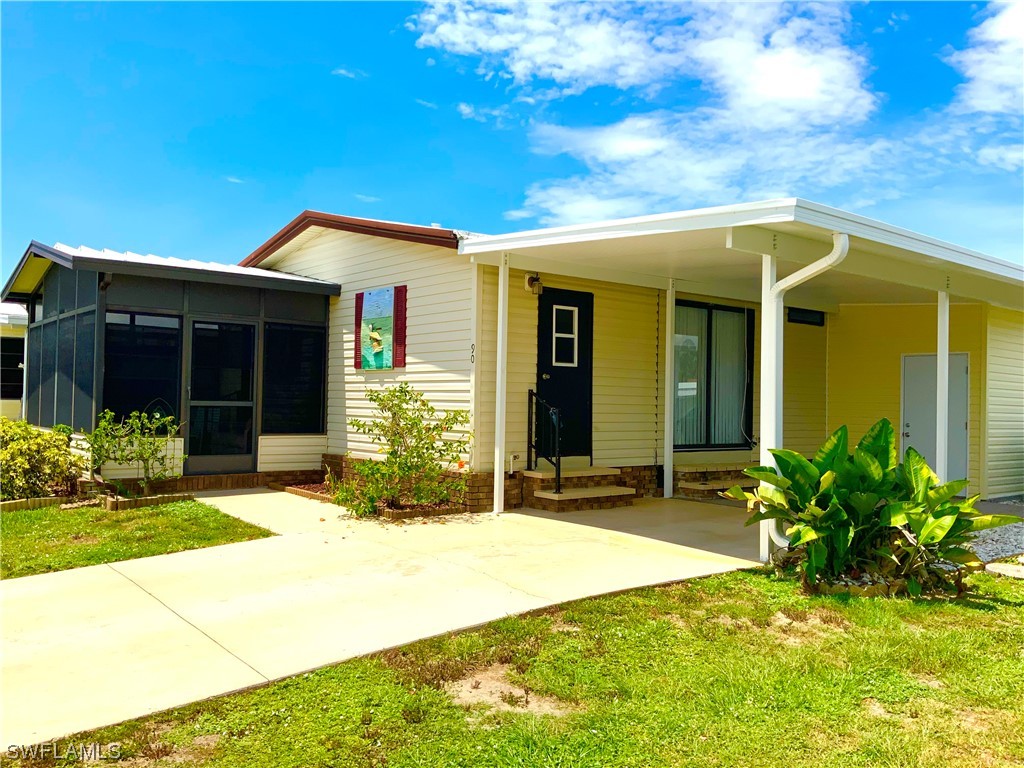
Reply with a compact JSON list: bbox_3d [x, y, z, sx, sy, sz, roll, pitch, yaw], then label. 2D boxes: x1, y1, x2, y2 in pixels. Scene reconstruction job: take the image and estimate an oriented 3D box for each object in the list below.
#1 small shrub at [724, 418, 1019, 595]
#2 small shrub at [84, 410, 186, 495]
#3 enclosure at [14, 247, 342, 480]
[{"bbox_3d":[2.556,0.820,6.150,1.950,1.150,1.450,1,-1,12],"label":"small shrub"},{"bbox_3d":[-4.391,0.800,9.980,1.060,0.980,0.780,2,-2,-40],"label":"small shrub"},{"bbox_3d":[-5.008,-0.320,12.282,3.343,3.049,4.248,2,-2,-40],"label":"enclosure"}]

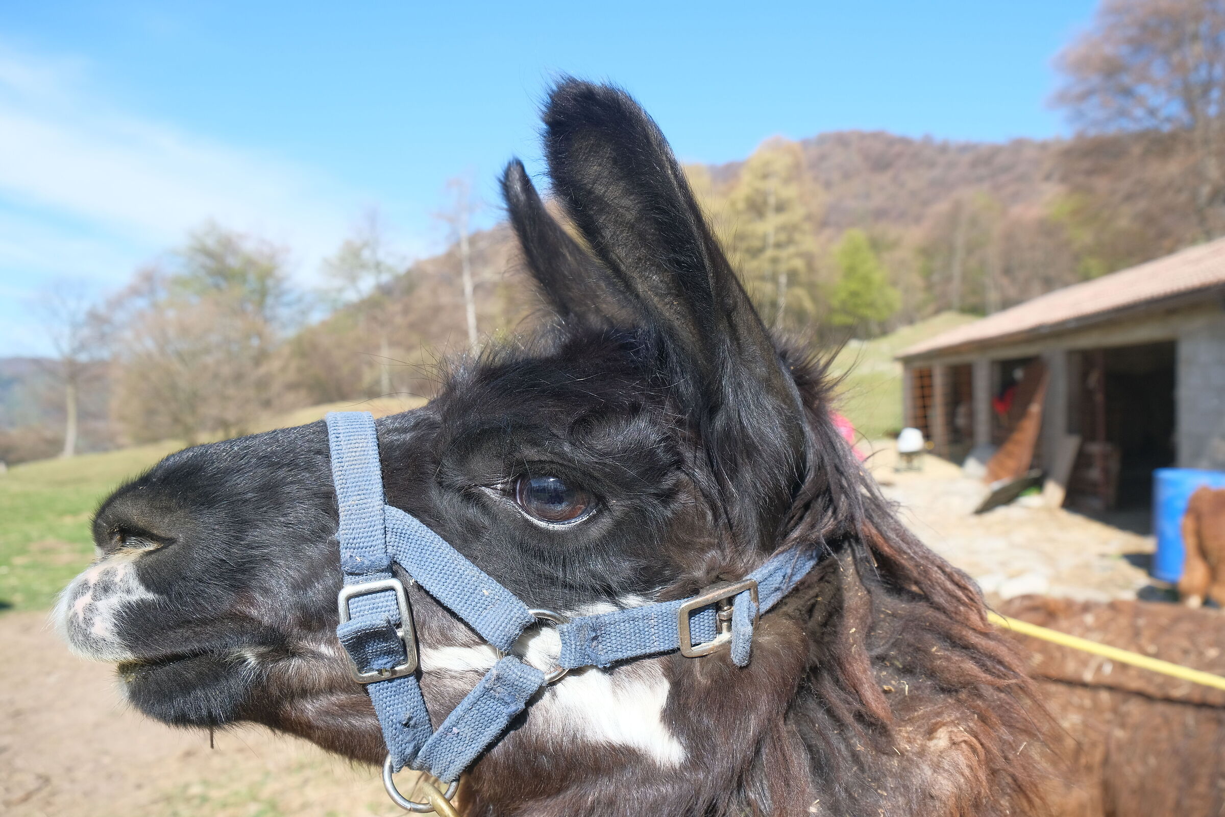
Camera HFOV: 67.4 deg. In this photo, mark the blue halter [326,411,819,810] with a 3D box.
[{"bbox_3d":[-0.013,0.094,0.470,0.240,0.188,0.140,0,1,-10],"label":"blue halter"}]

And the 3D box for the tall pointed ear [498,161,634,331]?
[{"bbox_3d":[-0.010,-0.057,0.540,0.050,0.200,0.058,-26,0,34],"label":"tall pointed ear"}]

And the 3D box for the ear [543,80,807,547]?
[{"bbox_3d":[0.033,-0.048,0.430,0.064,0.220,0.055,-23,0,27],"label":"ear"}]

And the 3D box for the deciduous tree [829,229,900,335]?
[{"bbox_3d":[17.843,-9.010,65.000,5.000,7.500,5.000,0,1,0],"label":"deciduous tree"}]

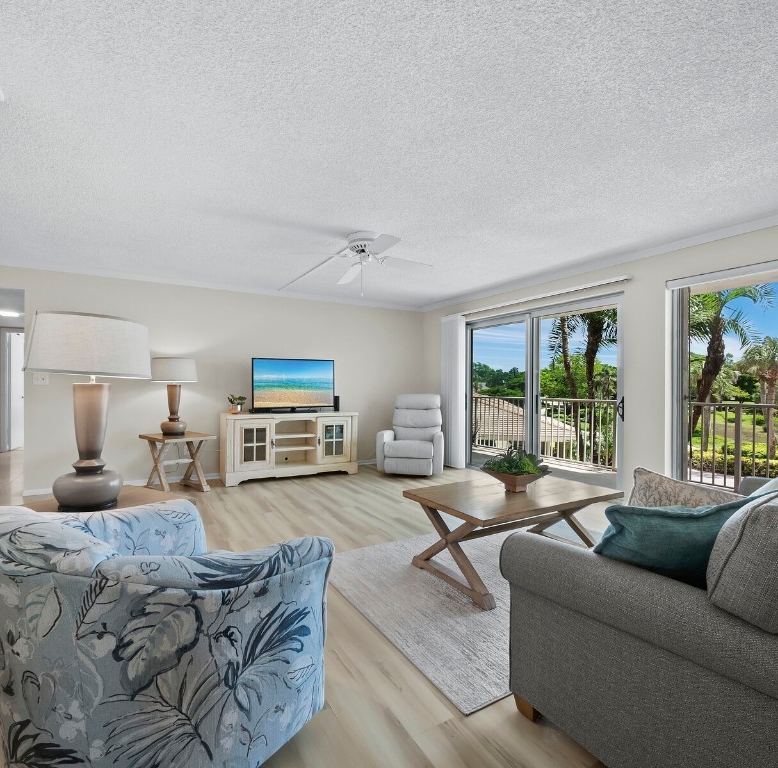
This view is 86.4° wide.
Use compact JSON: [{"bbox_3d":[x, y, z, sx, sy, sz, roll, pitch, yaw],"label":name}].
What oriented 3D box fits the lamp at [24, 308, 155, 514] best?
[{"bbox_3d":[-1.381,0.138,1.925,0.464,0.867,0.464,0,0,-29],"label":"lamp"}]

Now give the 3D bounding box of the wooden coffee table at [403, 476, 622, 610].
[{"bbox_3d":[0.846,0.963,2.811,1.275,0.466,0.767,0,0,-30],"label":"wooden coffee table"}]

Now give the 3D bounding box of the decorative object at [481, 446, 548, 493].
[{"bbox_3d":[0.872,0.583,2.841,0.328,0.295,0.328,0,0,-29],"label":"decorative object"}]

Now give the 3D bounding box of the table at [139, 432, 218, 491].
[{"bbox_3d":[-2.352,0.883,4.614,0.699,0.610,0.541,0,0,41],"label":"table"}]

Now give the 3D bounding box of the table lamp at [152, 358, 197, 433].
[{"bbox_3d":[-2.454,0.144,4.738,0.464,0.867,0.464,0,0,-29],"label":"table lamp"}]

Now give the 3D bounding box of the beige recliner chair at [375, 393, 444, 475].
[{"bbox_3d":[0.362,0.682,5.944,0.870,1.050,0.860,0,0,14],"label":"beige recliner chair"}]

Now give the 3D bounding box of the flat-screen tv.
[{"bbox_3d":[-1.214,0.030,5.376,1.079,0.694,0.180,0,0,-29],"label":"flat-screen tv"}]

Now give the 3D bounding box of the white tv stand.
[{"bbox_3d":[-1.254,0.786,5.353,1.651,0.820,0.487,0,0,-29],"label":"white tv stand"}]

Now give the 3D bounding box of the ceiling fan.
[{"bbox_3d":[-0.225,-1.019,3.489,1.320,0.448,1.320,0,0,-29],"label":"ceiling fan"}]

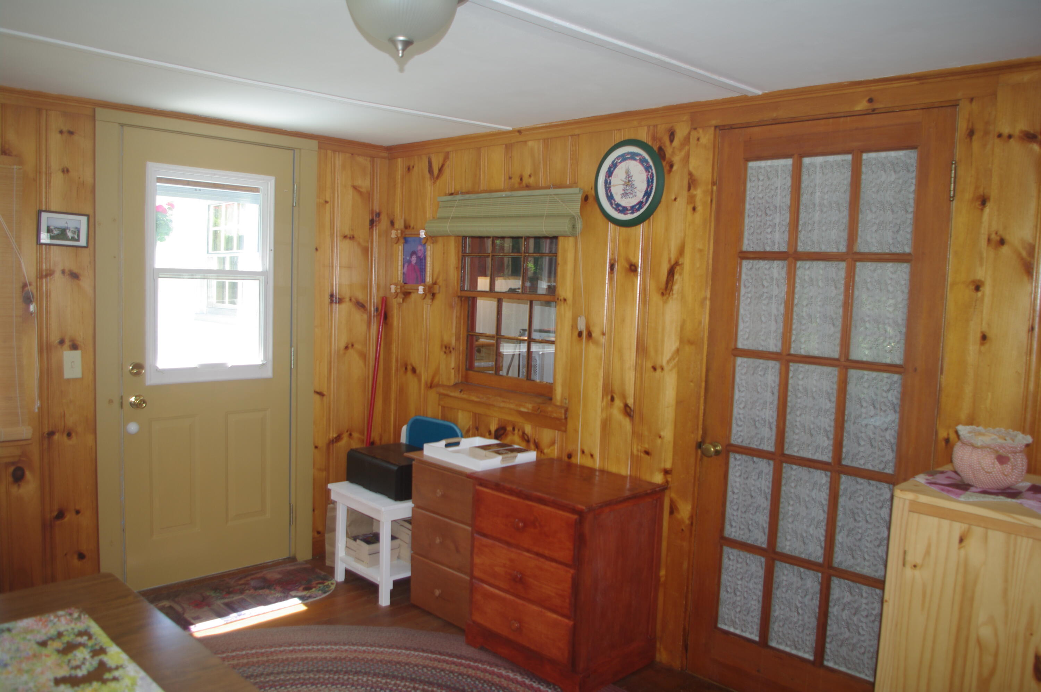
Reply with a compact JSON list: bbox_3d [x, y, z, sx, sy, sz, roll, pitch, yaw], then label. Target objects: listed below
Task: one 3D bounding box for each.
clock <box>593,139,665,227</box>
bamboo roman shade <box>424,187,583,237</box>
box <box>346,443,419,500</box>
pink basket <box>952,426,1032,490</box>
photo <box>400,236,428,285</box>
[{"bbox_3d":[0.428,-0.636,3.065,0.335,0.340,0.045,7,7,41],"label":"clock"},{"bbox_3d":[-0.103,-0.583,3.471,0.880,0.200,0.115,7,7,41],"label":"bamboo roman shade"},{"bbox_3d":[-0.595,0.601,3.803,0.400,0.168,0.320,7,7,44],"label":"box"},{"bbox_3d":[1.255,0.298,2.082,0.180,0.145,0.180,3,5,11],"label":"pink basket"},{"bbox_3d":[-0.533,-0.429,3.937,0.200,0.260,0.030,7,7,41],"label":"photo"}]

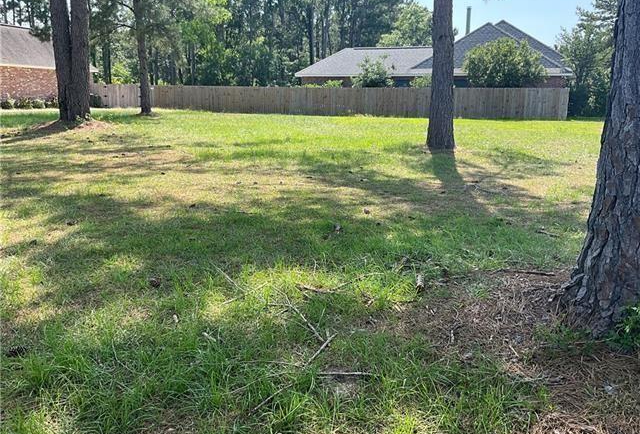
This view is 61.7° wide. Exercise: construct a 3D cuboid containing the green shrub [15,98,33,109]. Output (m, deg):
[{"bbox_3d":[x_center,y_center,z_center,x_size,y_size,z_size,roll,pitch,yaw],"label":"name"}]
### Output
[{"bbox_3d":[-19.435,-7.410,35.251,1.183,0.872,1.050,0,14,0],"label":"green shrub"}]

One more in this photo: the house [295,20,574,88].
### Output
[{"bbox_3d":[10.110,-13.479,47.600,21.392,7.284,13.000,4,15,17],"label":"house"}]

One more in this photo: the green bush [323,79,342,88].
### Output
[{"bbox_3d":[0.869,-8.443,37.571,1.401,2.308,1.401,0,14,0],"label":"green bush"}]

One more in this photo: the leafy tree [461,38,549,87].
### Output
[{"bbox_3d":[11.949,-9.235,35.316,5.533,4.924,4.800,0,14,0],"label":"leafy tree"}]

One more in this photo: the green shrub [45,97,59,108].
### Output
[{"bbox_3d":[-18.265,-7.767,36.708,1.095,0.808,1.000,0,14,0],"label":"green shrub"}]

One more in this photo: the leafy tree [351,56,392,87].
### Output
[{"bbox_3d":[3.661,-9.352,37.862,2.824,3.934,2.824,0,14,0],"label":"leafy tree"}]

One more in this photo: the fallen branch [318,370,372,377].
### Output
[{"bbox_3d":[0.143,0.878,2.998,0.303,0.030,0.035,0,14,-2],"label":"fallen branch"}]

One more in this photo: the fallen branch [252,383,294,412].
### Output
[{"bbox_3d":[-0.239,0.933,2.773,0.040,0.035,0.312,11,17,37],"label":"fallen branch"}]

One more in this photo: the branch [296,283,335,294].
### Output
[{"bbox_3d":[-0.038,0.569,4.252,0.333,0.045,0.070,6,15,24],"label":"branch"}]

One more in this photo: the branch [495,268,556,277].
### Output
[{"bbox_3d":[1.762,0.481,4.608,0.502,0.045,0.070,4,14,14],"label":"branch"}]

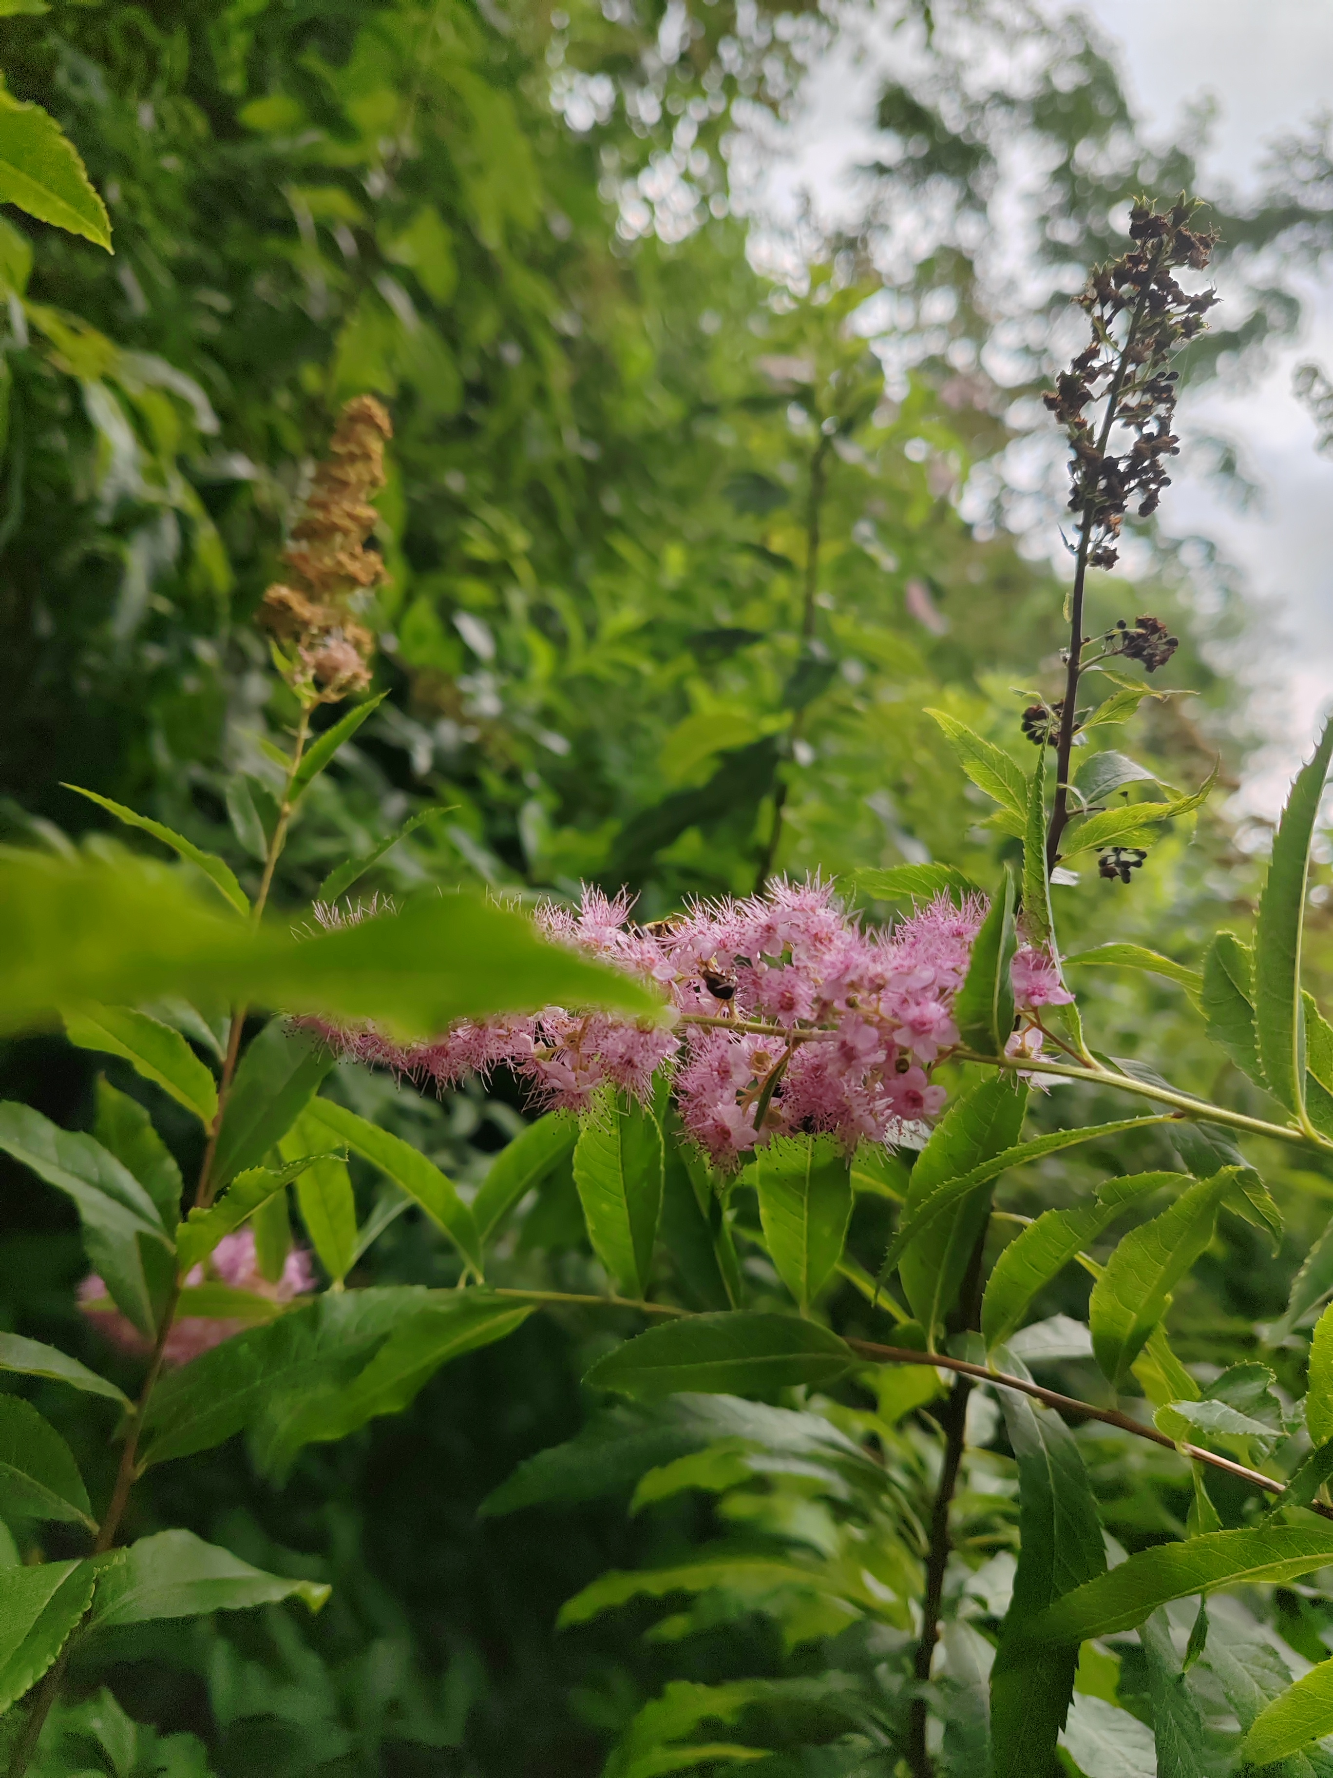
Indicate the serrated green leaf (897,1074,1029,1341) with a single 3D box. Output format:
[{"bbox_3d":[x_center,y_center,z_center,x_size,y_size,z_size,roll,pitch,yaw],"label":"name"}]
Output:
[{"bbox_3d":[0.046,0.048,0.213,0.017,0.045,0.007,15,-8,11],"label":"serrated green leaf"}]

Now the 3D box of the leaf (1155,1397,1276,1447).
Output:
[{"bbox_3d":[0.081,0.078,0.203,0.018,0.007,0.009,5,3,6],"label":"leaf"}]

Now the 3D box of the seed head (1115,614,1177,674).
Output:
[{"bbox_3d":[0.089,-0.046,0.258,0.012,0.011,0.011,2,-3,0],"label":"seed head"}]

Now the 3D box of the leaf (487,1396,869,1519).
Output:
[{"bbox_3d":[0.004,0.118,0.290,0.085,0.018,0.022,1,34,-14],"label":"leaf"}]

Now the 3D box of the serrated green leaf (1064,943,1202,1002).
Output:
[{"bbox_3d":[0.086,0.016,0.253,0.029,0.008,0.013,15,28,31],"label":"serrated green leaf"}]

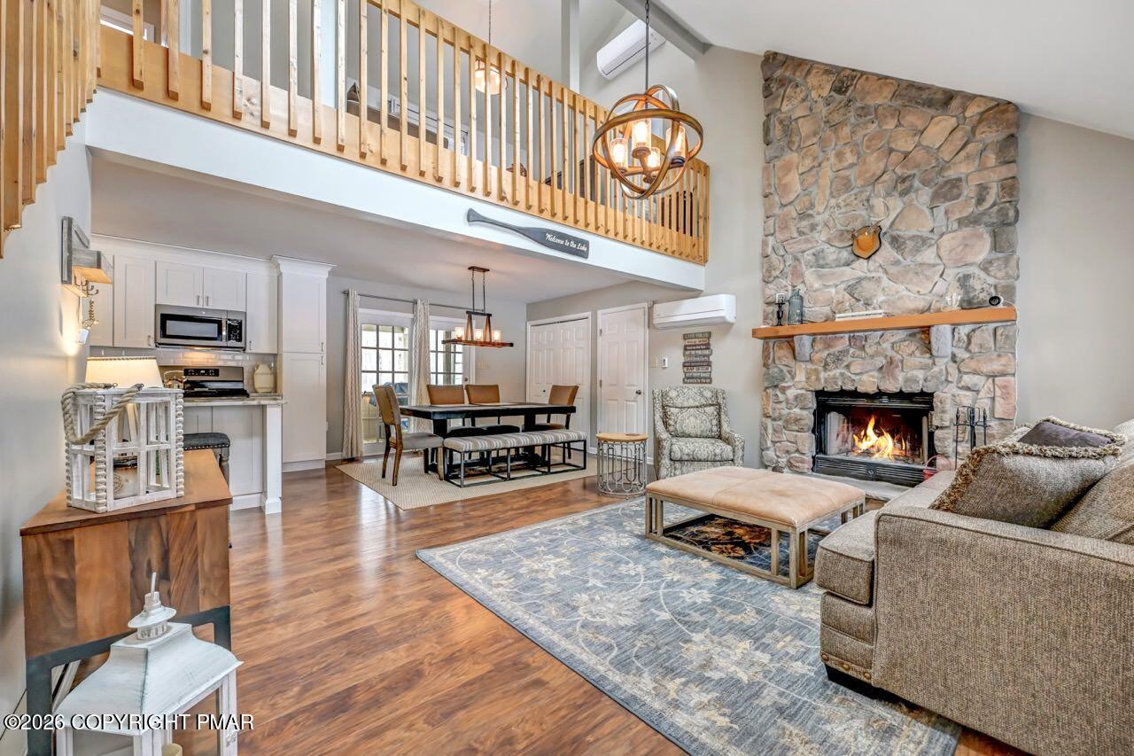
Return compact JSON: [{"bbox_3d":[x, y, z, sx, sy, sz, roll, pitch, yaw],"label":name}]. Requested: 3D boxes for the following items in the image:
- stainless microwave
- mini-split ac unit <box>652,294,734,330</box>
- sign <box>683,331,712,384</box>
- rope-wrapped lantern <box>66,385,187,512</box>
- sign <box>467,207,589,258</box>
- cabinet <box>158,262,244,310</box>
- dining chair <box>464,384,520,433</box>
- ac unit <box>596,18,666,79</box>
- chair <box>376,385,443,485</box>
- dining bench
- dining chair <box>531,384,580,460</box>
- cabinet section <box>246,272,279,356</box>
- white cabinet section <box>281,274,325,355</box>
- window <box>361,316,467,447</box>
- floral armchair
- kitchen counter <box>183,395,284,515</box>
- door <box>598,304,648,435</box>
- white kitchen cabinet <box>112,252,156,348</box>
[{"bbox_3d":[-4.075,-0.540,4.936,0.757,0.420,0.400,0,-1,-41],"label":"stainless microwave"},{"bbox_3d":[1.442,-0.744,5.132,0.220,0.300,0.990,0,-1,-41],"label":"mini-split ac unit"},{"bbox_3d":[1.525,-0.238,5.189,0.030,0.610,0.385,0,-1,-41],"label":"sign"},{"bbox_3d":[-1.394,0.208,1.391,0.190,0.365,0.220,0,0,22],"label":"rope-wrapped lantern"},{"bbox_3d":[-0.259,-1.140,3.537,1.200,0.160,0.025,0,0,-41],"label":"sign"},{"bbox_3d":[-4.032,-0.975,4.901,0.757,0.450,0.340,0,0,-41],"label":"cabinet"},{"bbox_3d":[-1.034,0.615,6.141,0.485,1.040,0.620,0,0,-41],"label":"dining chair"},{"bbox_3d":[0.838,-4.398,5.839,0.220,0.300,0.990,0,-1,-41],"label":"ac unit"},{"bbox_3d":[-1.746,0.600,4.882,0.620,1.040,0.485,0,0,-41],"label":"chair"},{"bbox_3d":[-0.538,0.881,5.124,1.620,0.470,0.450,0,-1,-36],"label":"dining bench"},{"bbox_3d":[-0.211,0.615,6.212,0.590,1.020,0.480,0,-1,-36],"label":"dining chair"},{"bbox_3d":[-3.714,-0.771,5.369,0.305,0.960,0.345,0,-1,-39],"label":"cabinet section"},{"bbox_3d":[-3.314,-0.758,5.505,0.455,0.930,0.620,0,-1,-39],"label":"white cabinet section"},{"bbox_3d":[-2.242,0.045,6.579,1.580,1.830,0.150,0,0,-41],"label":"window"},{"bbox_3d":[1.300,0.611,4.480,0.790,0.990,0.820,0,0,6],"label":"floral armchair"},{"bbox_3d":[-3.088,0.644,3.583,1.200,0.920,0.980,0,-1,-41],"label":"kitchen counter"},{"bbox_3d":[0.775,0.090,6.153,0.070,2.080,0.870,0,0,-41],"label":"door"},{"bbox_3d":[-4.438,-0.750,4.552,0.318,0.910,0.340,0,0,-41],"label":"white kitchen cabinet"}]

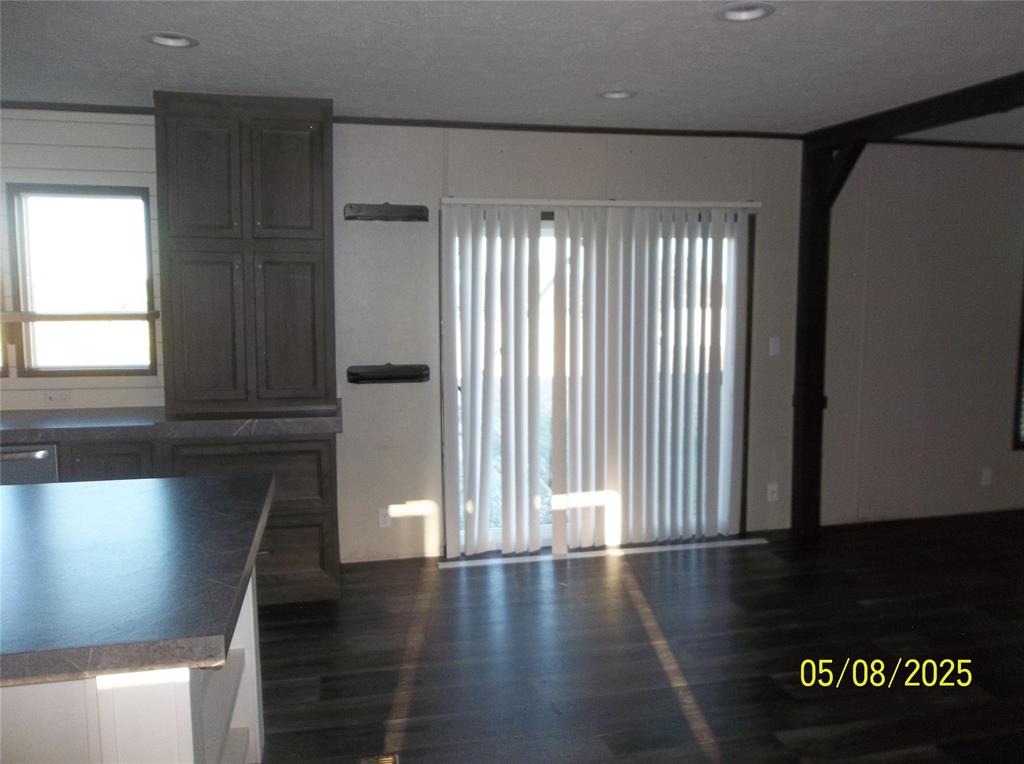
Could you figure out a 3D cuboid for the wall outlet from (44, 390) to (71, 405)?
[{"bbox_3d":[-2.343,0.079,4.111,0.121,0.072,0.010,-2,6,-13],"label":"wall outlet"}]

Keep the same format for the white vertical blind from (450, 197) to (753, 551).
[{"bbox_3d":[0.540,-0.022,4.792,1.921,2.011,0.130,-2,6,-13],"label":"white vertical blind"}]

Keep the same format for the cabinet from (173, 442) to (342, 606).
[{"bbox_3d":[-1.290,0.631,4.096,0.793,0.870,0.610,-2,6,-13],"label":"cabinet"}]

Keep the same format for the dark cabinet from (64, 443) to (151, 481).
[{"bbox_3d":[-1.896,0.648,3.961,0.399,0.870,0.610,-2,6,-13],"label":"dark cabinet"}]

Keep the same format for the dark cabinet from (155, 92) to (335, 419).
[{"bbox_3d":[-1.329,-0.631,4.092,0.812,1.537,0.348,-2,6,-13],"label":"dark cabinet"}]

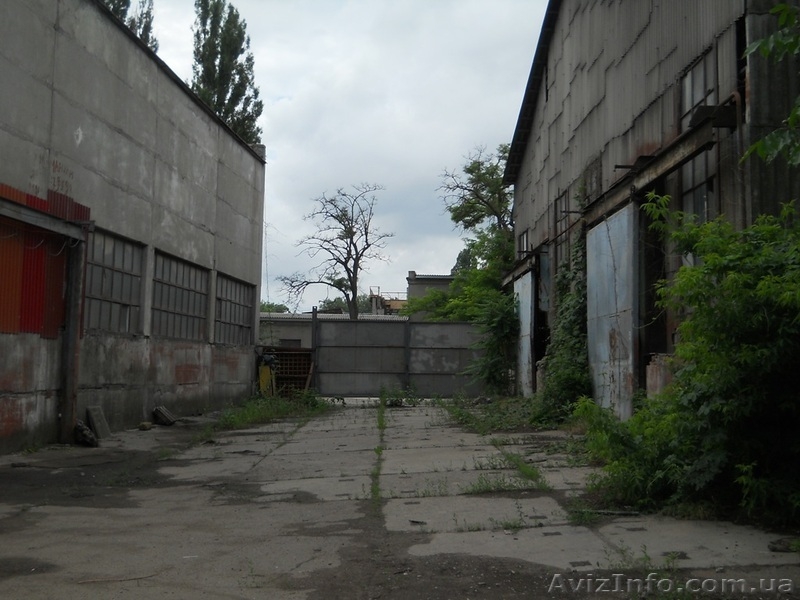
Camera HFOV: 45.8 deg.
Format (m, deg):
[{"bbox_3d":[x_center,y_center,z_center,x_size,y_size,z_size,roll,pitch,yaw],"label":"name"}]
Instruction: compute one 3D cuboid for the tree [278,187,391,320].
[{"bbox_3d":[-3.080,-0.550,46.000,5.600,10.000,5.100,1,-4,0],"label":"tree"}]

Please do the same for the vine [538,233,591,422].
[{"bbox_3d":[4.180,0.740,24.600,1.200,4.500,3.600,1,-4,0],"label":"vine"}]

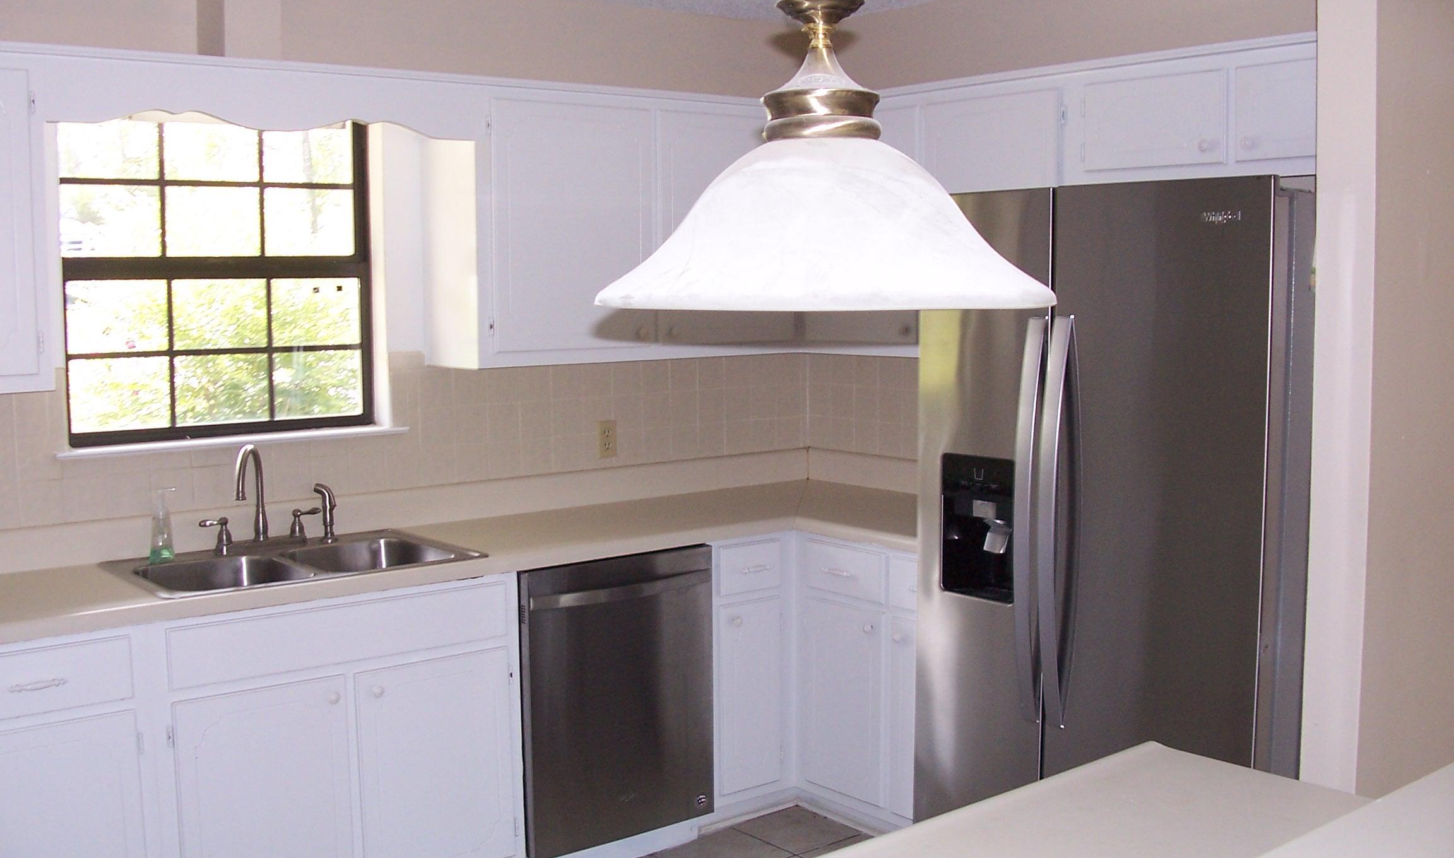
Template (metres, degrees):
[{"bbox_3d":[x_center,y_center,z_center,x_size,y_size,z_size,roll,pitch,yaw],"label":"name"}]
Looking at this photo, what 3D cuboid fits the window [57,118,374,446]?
[{"bbox_3d":[-1.349,-0.422,3.914,0.886,0.896,0.091,-5,7,-38],"label":"window"}]

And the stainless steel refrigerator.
[{"bbox_3d":[1.008,0.365,3.318,0.886,1.802,0.913,-5,7,-38],"label":"stainless steel refrigerator"}]

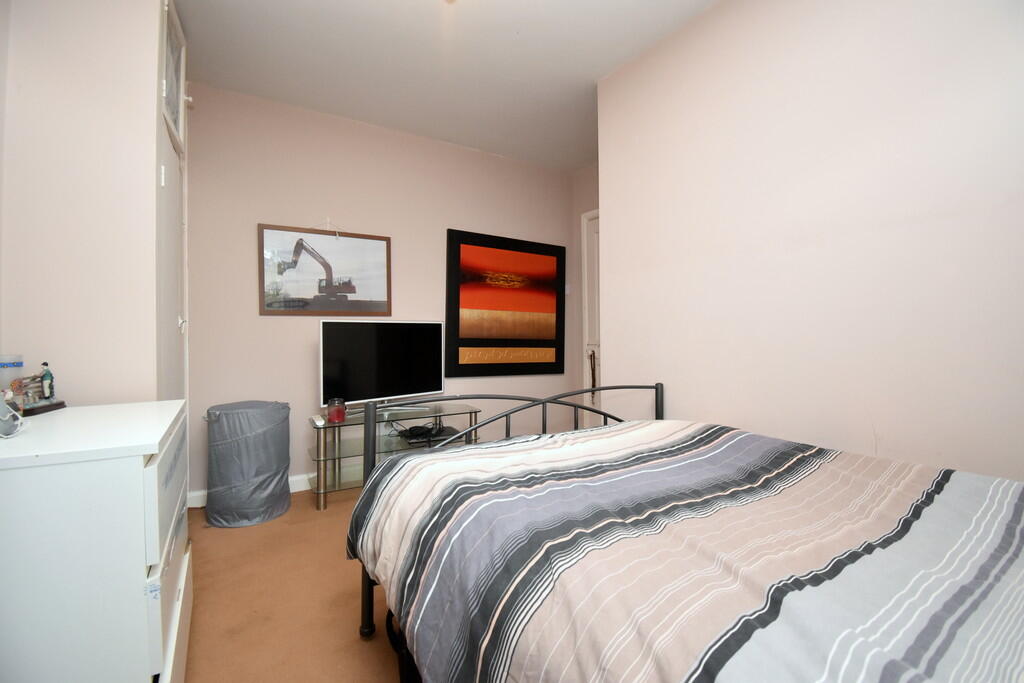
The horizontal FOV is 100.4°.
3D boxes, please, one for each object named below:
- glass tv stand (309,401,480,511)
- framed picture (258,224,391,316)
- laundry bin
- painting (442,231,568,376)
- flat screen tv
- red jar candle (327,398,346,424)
[{"bbox_3d":[-0.743,0.715,2.802,1.055,0.481,0.364,0,1,-32],"label":"glass tv stand"},{"bbox_3d":[-1.192,-0.445,2.797,0.803,0.558,0.025,0,1,-32],"label":"framed picture"},{"bbox_3d":[-1.466,0.659,2.392,0.400,0.596,0.400,0,1,-32],"label":"laundry bin"},{"bbox_3d":[-0.020,-0.284,3.528,1.131,1.131,0.035,0,1,-32],"label":"painting"},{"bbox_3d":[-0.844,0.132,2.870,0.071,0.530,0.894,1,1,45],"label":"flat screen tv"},{"bbox_3d":[-1.047,0.417,2.551,0.100,0.138,0.100,-1,0,-30],"label":"red jar candle"}]

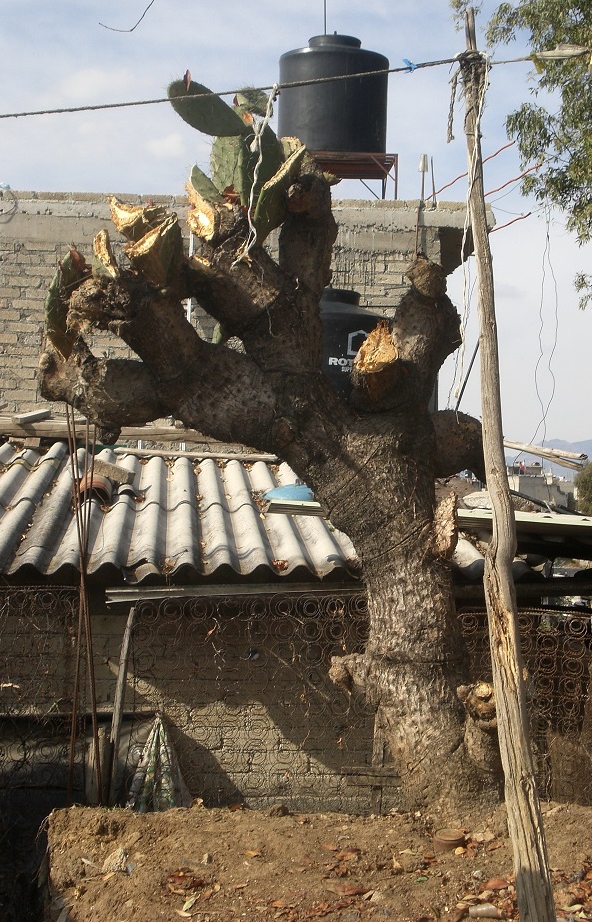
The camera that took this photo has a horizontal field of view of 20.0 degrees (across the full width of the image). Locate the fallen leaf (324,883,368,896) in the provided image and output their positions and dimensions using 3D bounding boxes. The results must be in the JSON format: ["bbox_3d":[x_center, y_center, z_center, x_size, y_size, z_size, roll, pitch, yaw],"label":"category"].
[{"bbox_3d":[0.187,1.583,6.200,0.160,0.030,0.080,1,-1,0],"label":"fallen leaf"}]

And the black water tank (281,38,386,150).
[{"bbox_3d":[0.370,-3.490,16.400,1.070,1.190,1.070,1,-1,0],"label":"black water tank"}]

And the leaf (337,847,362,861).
[{"bbox_3d":[0.215,1.579,6.750,0.100,0.035,0.080,1,-1,0],"label":"leaf"}]

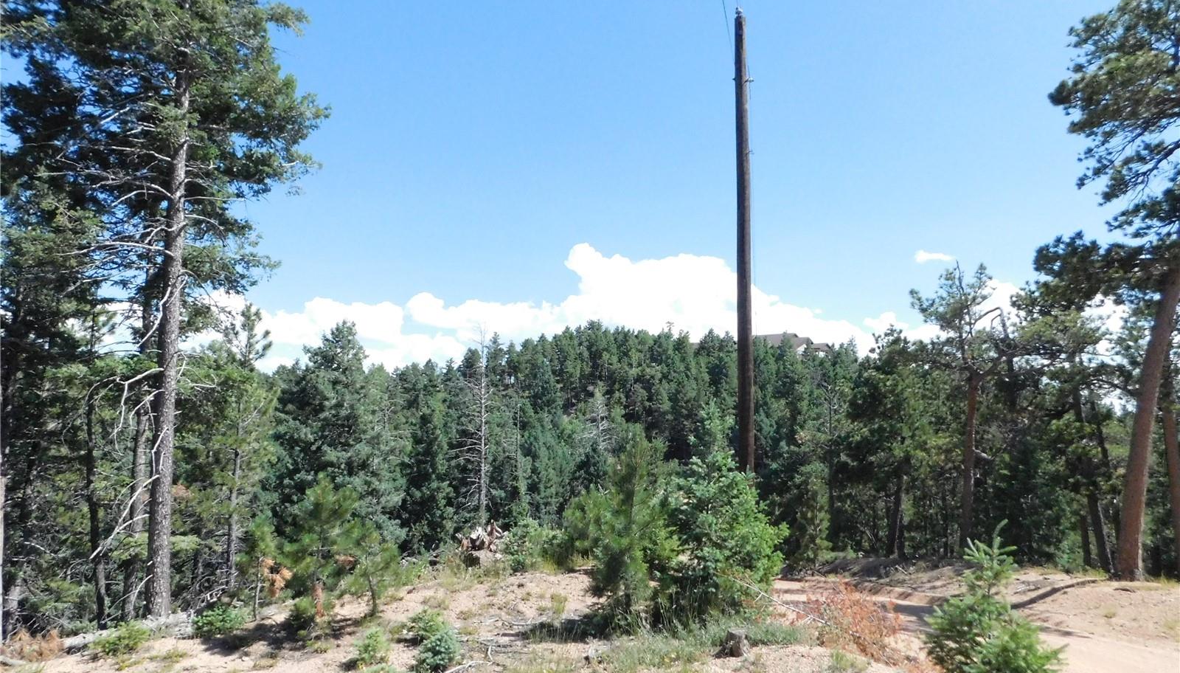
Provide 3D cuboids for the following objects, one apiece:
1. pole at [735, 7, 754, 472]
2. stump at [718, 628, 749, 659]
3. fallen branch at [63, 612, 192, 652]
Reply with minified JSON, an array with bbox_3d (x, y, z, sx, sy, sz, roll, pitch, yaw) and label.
[{"bbox_3d":[2.730,-0.866,13.918,0.300,10.256,0.300,-1,-5,11],"label":"pole"},{"bbox_3d":[1.426,3.025,7.750,0.290,0.255,0.270,-1,-5,10],"label":"stump"},{"bbox_3d":[-5.374,3.451,9.150,1.363,0.200,0.220,-4,-3,-18],"label":"fallen branch"}]

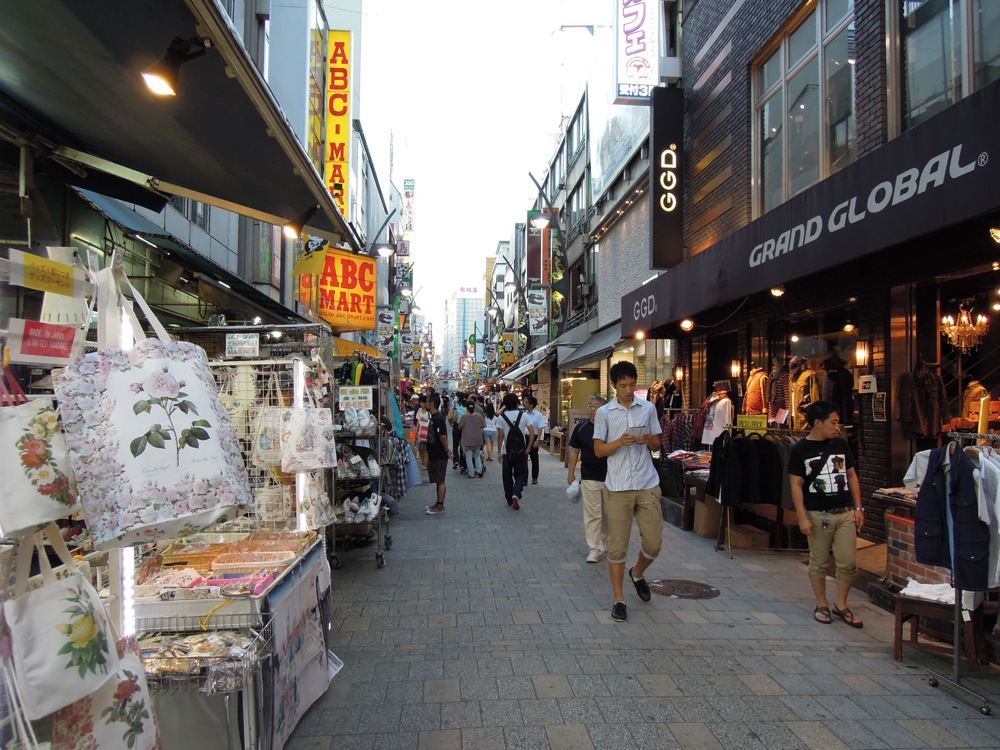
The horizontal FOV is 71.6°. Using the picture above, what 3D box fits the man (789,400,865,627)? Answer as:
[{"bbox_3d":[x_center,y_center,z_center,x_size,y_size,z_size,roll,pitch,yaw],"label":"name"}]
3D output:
[{"bbox_3d":[2.553,1.052,5.420,0.580,1.670,0.360,0,-2,19],"label":"man"}]

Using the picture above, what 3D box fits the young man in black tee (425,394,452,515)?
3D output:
[{"bbox_3d":[-0.878,1.117,9.900,0.380,1.670,0.500,1,-2,-15],"label":"young man in black tee"}]

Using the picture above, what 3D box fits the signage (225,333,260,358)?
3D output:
[{"bbox_3d":[-2.356,-0.270,6.350,0.303,0.211,0.010,0,-2,3],"label":"signage"}]

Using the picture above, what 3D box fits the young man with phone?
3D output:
[{"bbox_3d":[0.989,0.858,5.380,0.550,1.870,0.550,0,-2,7],"label":"young man with phone"}]

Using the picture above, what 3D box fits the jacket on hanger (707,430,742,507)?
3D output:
[{"bbox_3d":[2.461,1.025,7.600,0.200,0.820,0.470,1,-2,-13],"label":"jacket on hanger"}]

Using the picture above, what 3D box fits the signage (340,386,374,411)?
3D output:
[{"bbox_3d":[-1.331,0.220,6.420,0.305,0.214,0.010,0,-2,-3],"label":"signage"}]

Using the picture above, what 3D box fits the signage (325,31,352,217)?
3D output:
[{"bbox_3d":[-3.530,-5.295,15.200,0.520,4.500,0.300,0,-2,-3],"label":"signage"}]

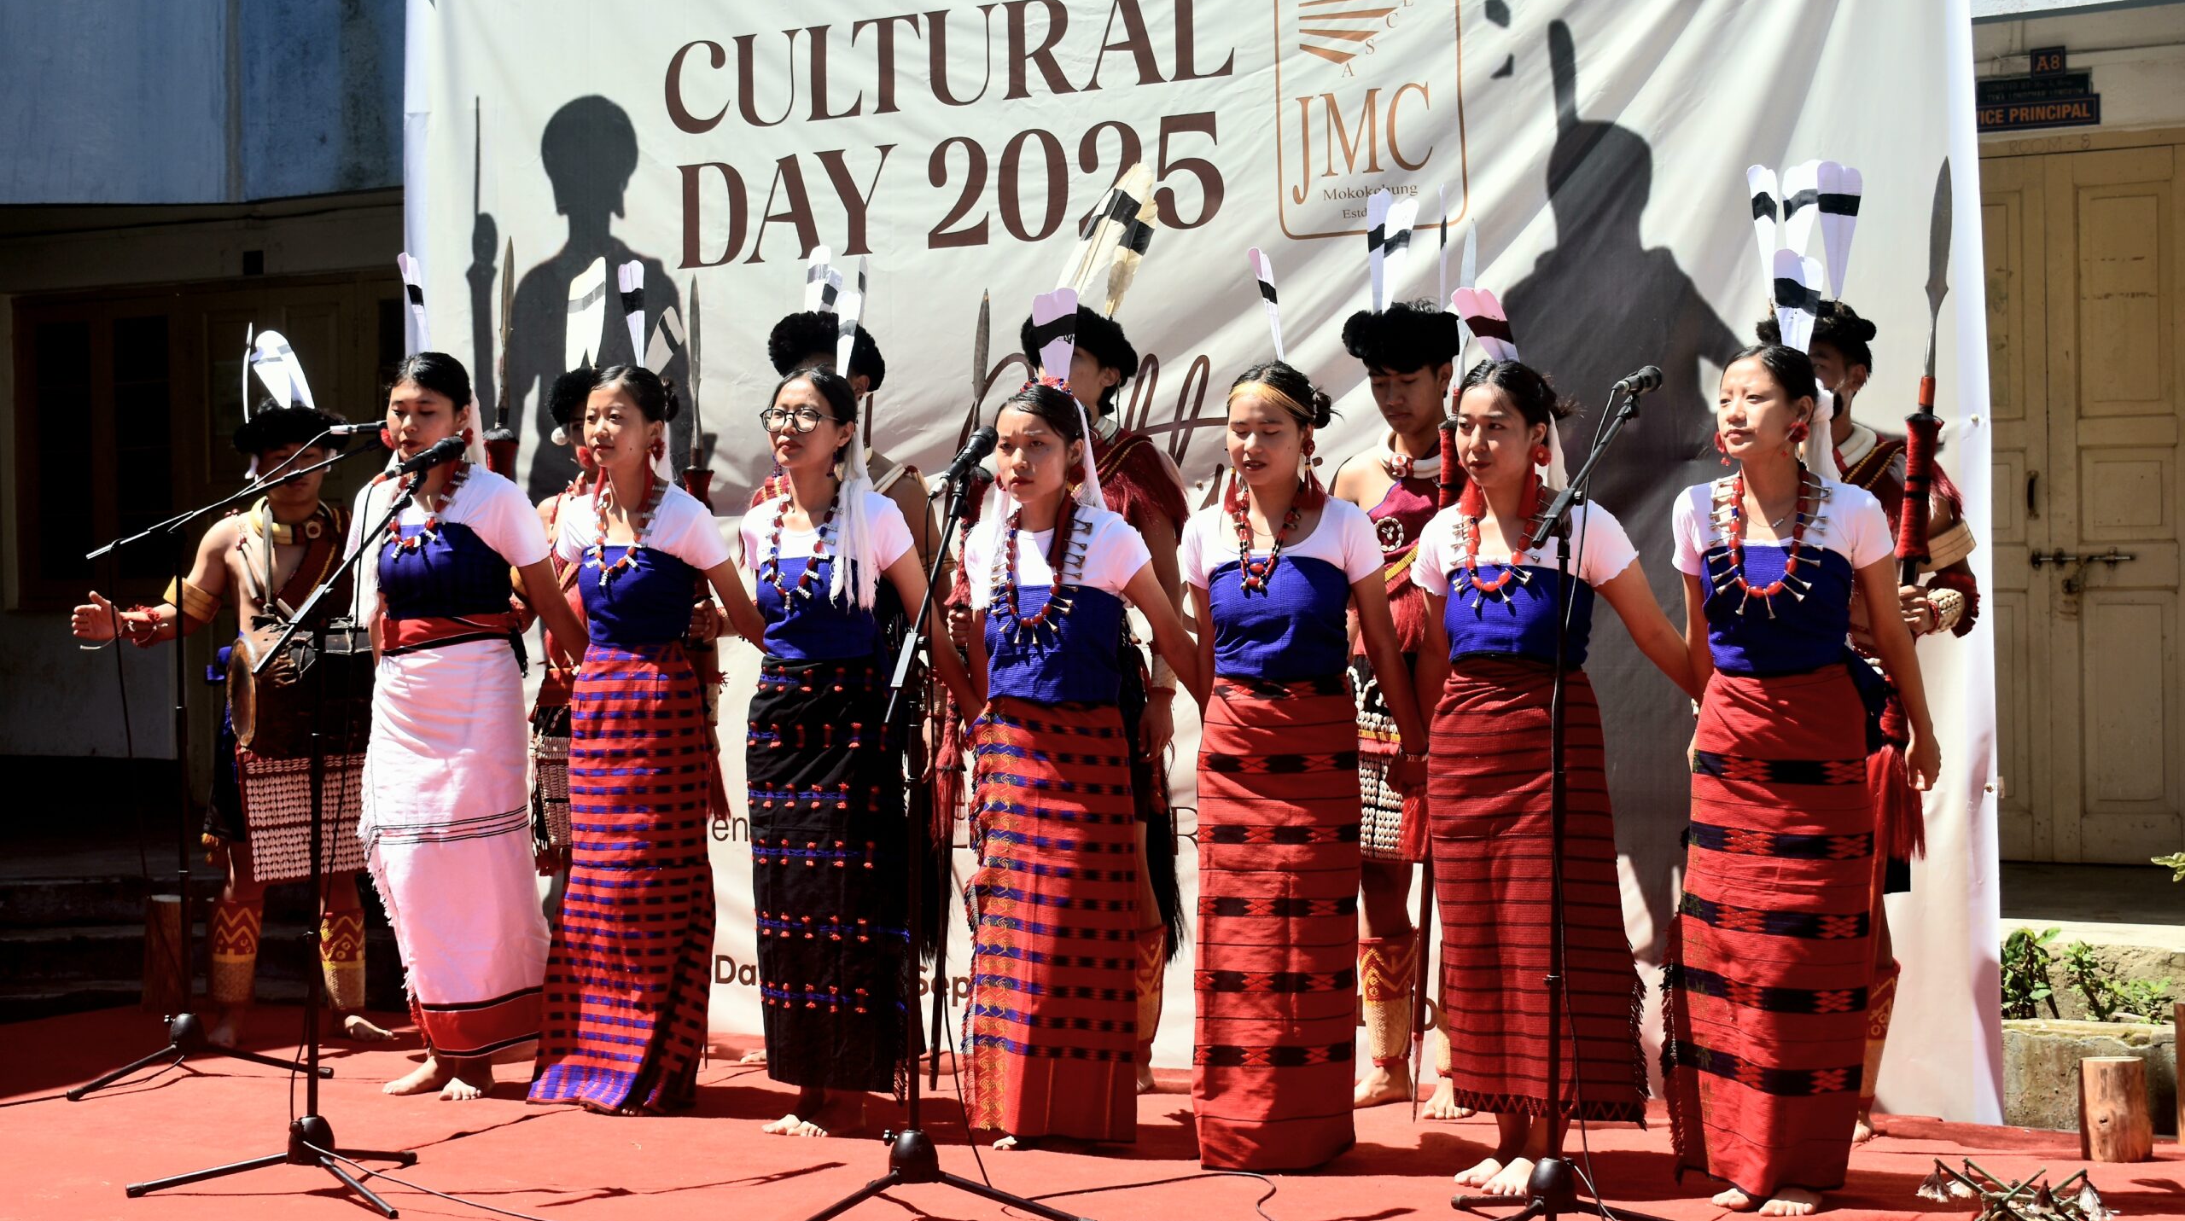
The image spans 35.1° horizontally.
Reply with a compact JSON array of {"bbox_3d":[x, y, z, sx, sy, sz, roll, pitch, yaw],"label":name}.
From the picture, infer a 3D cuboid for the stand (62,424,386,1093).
[{"bbox_3d":[-1.966,0.323,7.850,0.730,1.420,0.580,0,1,-6],"label":"stand"}]

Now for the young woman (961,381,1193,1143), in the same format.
[{"bbox_3d":[-0.033,0.298,6.980,0.430,1.525,0.300,0,1,22],"label":"young woman"}]

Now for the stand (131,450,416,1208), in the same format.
[{"bbox_3d":[-1.475,0.397,6.450,0.560,1.340,0.550,1,2,38],"label":"stand"}]

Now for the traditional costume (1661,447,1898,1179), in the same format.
[{"bbox_3d":[1.265,0.407,6.370,0.420,1.340,0.320,0,1,25],"label":"traditional costume"}]

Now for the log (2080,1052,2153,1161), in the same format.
[{"bbox_3d":[2.030,0.985,6.850,0.147,0.200,0.147,0,1,0],"label":"log"}]

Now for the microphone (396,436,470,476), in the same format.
[{"bbox_3d":[-1.249,-0.292,6.550,0.165,0.050,0.050,-28,13,-25],"label":"microphone"}]

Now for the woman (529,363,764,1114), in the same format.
[{"bbox_3d":[-0.955,0.256,7.370,0.430,1.560,0.310,0,1,24],"label":"woman"}]

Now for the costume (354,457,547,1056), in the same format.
[{"bbox_3d":[-1.386,0.315,7.480,0.370,1.280,0.290,0,1,26],"label":"costume"}]

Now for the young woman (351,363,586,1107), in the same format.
[{"bbox_3d":[-1.353,0.245,7.480,0.480,1.580,0.360,0,1,16],"label":"young woman"}]

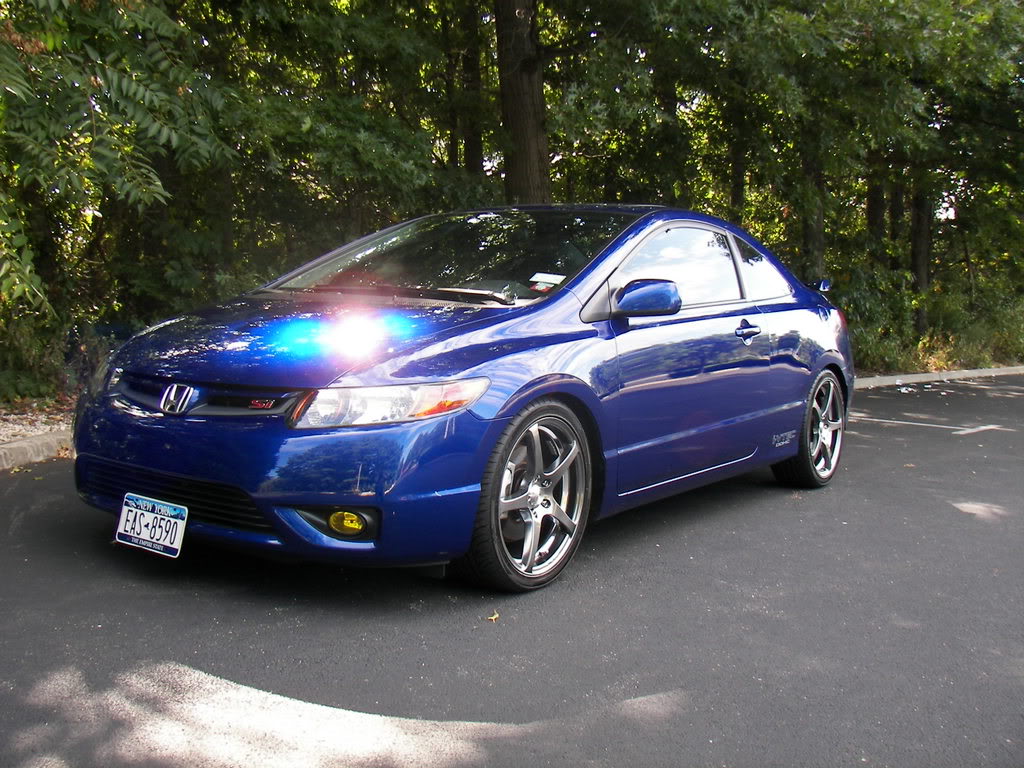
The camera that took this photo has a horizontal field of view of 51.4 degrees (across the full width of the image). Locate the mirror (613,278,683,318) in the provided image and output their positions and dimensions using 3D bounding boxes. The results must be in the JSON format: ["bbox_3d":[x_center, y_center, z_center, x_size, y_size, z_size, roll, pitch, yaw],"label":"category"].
[{"bbox_3d":[0.481,-0.305,3.767,0.240,0.140,0.150,5,6,34],"label":"mirror"}]

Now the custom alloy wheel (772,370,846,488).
[{"bbox_3d":[1.566,0.223,5.665,0.220,0.635,0.635,5,6,34],"label":"custom alloy wheel"}]

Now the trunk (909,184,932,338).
[{"bbox_3d":[6.729,-2.112,17.500,0.330,2.800,0.330,-1,5,0],"label":"trunk"}]

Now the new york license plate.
[{"bbox_3d":[-1.094,0.428,3.232,0.305,0.155,0.012,5,-6,34],"label":"new york license plate"}]

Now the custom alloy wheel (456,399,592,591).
[{"bbox_3d":[0.022,0.347,3.514,0.220,0.635,0.635,5,6,34],"label":"custom alloy wheel"}]

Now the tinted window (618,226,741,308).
[{"bbox_3d":[0.702,-0.493,4.455,0.070,0.390,1.300,-27,-12,33],"label":"tinted window"}]

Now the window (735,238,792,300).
[{"bbox_3d":[1.216,-0.559,5.215,0.070,0.350,0.700,-26,-12,29],"label":"window"}]

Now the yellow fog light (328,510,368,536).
[{"bbox_3d":[-0.463,0.396,3.049,0.115,0.078,0.050,5,6,34],"label":"yellow fog light"}]

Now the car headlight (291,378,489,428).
[{"bbox_3d":[-0.364,0.057,3.131,0.400,0.165,0.490,5,6,34],"label":"car headlight"}]

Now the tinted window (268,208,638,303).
[{"bbox_3d":[-0.187,-0.586,4.377,1.360,0.120,0.980,5,28,34],"label":"tinted window"}]

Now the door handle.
[{"bbox_3d":[1.034,-0.228,4.710,0.050,0.105,0.230,5,6,34],"label":"door handle"}]

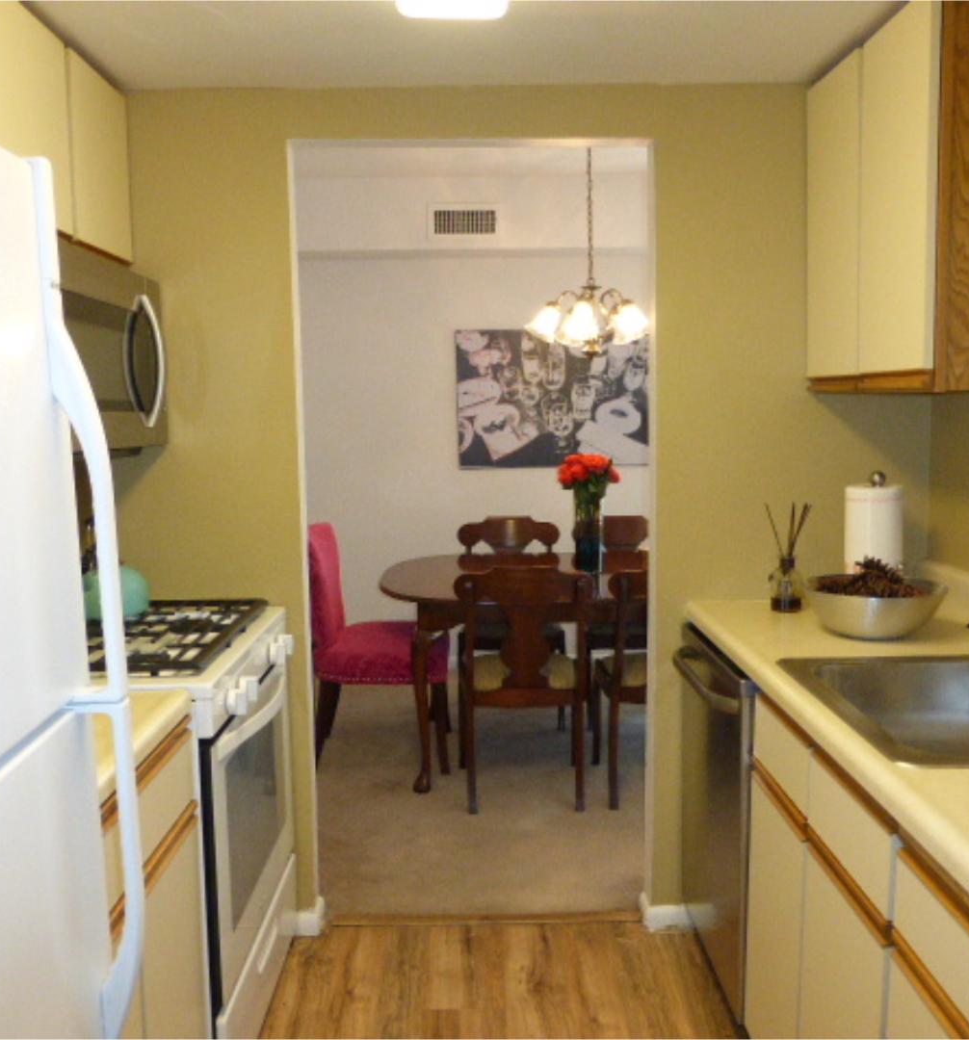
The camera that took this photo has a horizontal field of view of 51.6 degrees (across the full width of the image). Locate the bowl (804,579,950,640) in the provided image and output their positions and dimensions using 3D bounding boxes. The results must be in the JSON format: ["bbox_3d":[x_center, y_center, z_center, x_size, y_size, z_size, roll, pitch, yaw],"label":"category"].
[{"bbox_3d":[0.873,0.199,2.239,0.291,0.106,0.291,-1,6,0],"label":"bowl"}]

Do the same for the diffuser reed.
[{"bbox_3d":[0.755,0.090,2.498,0.115,0.268,0.100,-1,6,-1],"label":"diffuser reed"}]

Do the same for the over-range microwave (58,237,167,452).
[{"bbox_3d":[-0.987,-0.367,2.167,0.405,0.430,0.755,-1,6,-1],"label":"over-range microwave"}]

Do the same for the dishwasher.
[{"bbox_3d":[0.795,0.685,2.354,0.620,0.800,0.605,-1,6,-1],"label":"dishwasher"}]

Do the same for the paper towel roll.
[{"bbox_3d":[0.955,0.060,2.462,0.139,0.330,0.139,-1,6,0],"label":"paper towel roll"}]

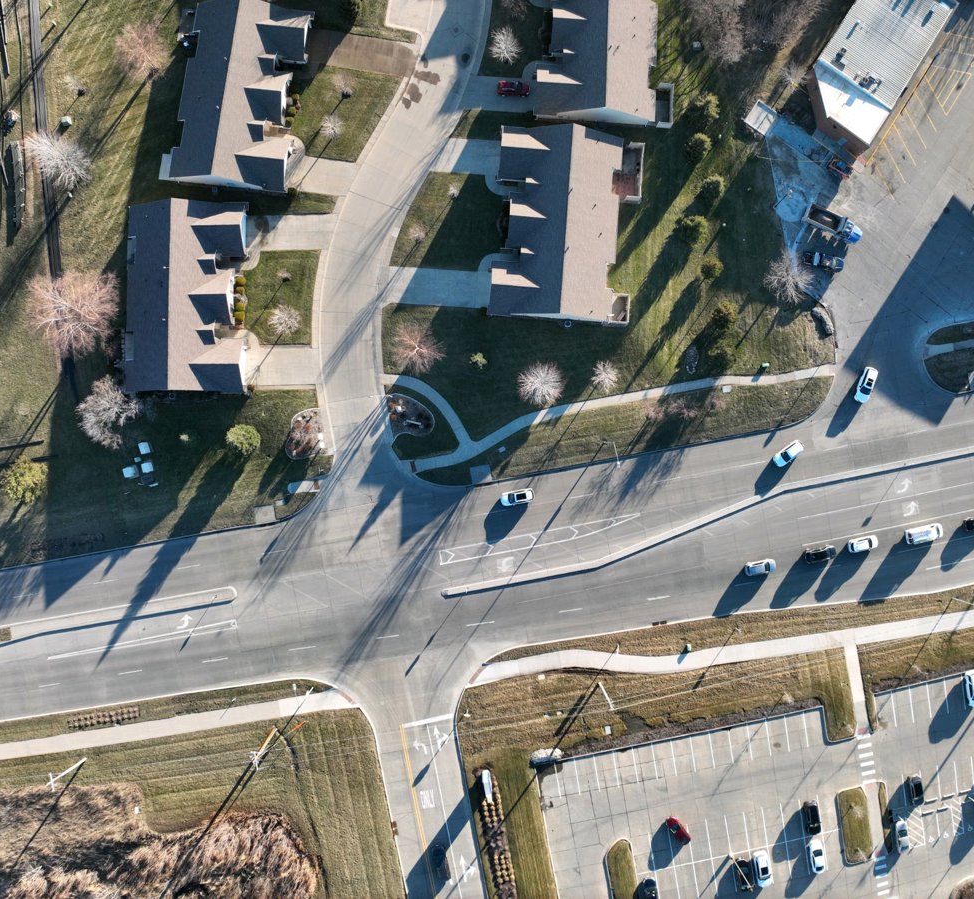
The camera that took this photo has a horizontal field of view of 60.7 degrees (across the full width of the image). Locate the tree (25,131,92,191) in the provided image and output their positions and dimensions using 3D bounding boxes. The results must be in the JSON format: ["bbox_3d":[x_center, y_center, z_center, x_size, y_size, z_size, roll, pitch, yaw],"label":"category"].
[{"bbox_3d":[-56.079,-37.737,109.358,6.800,8.500,6.800,0,90,0],"label":"tree"}]

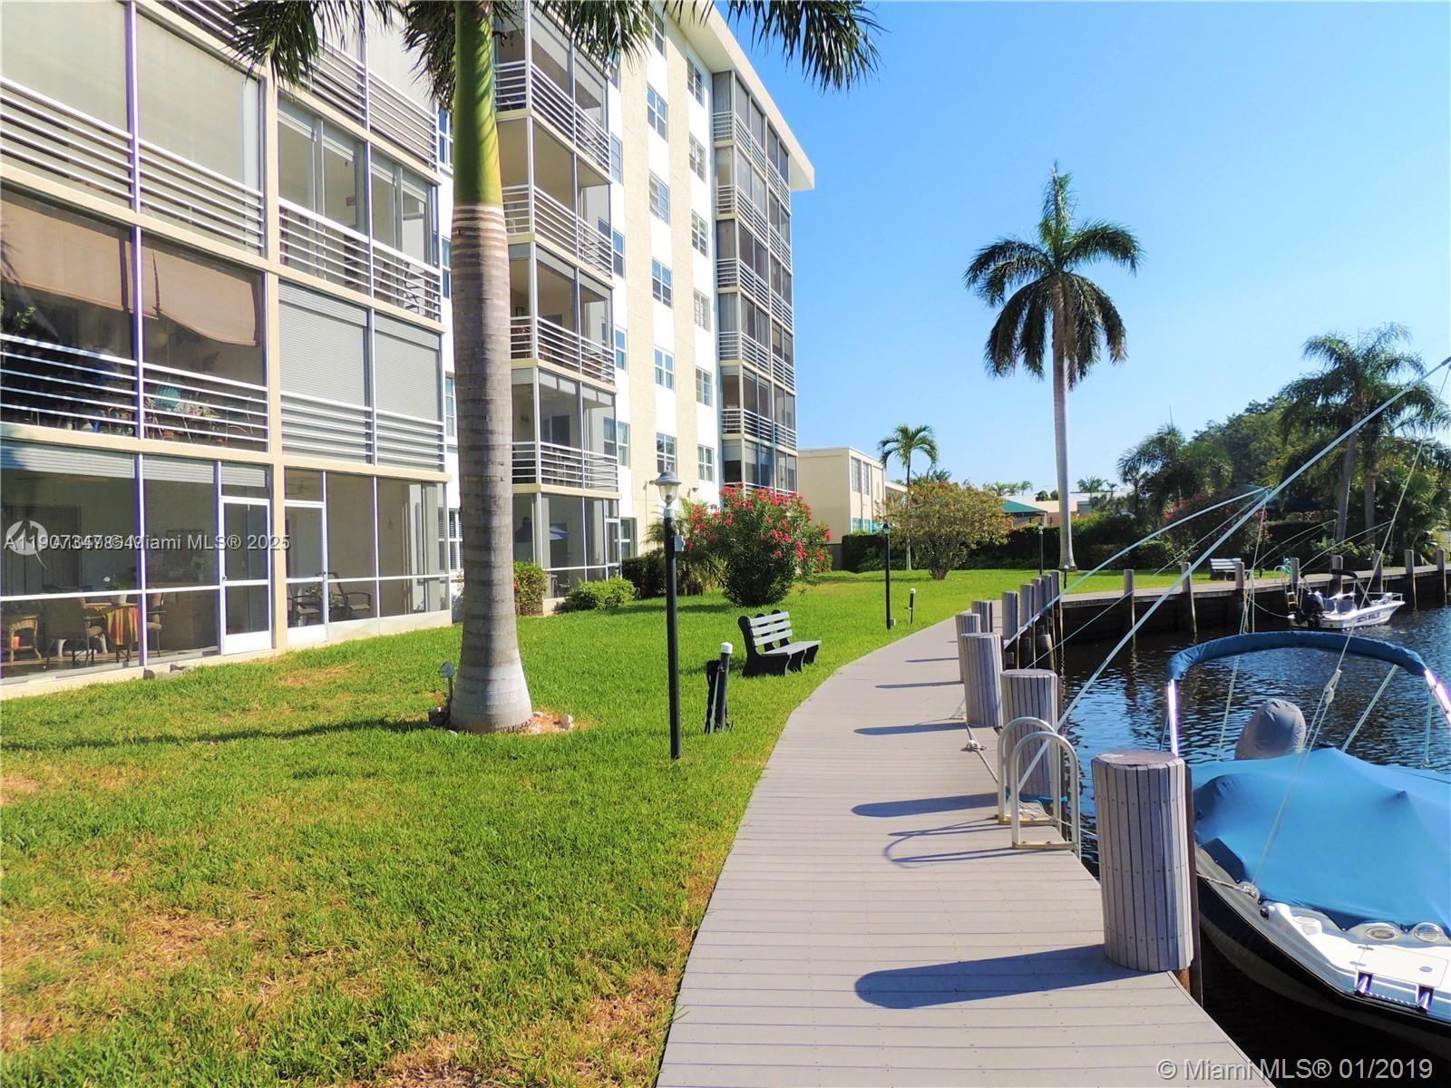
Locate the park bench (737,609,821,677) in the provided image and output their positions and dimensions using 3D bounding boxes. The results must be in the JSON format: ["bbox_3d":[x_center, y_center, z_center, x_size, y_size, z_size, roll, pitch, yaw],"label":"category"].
[{"bbox_3d":[0.809,1.372,14.208,0.700,0.830,1.720,-1,0,20],"label":"park bench"}]

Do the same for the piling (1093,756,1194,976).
[{"bbox_3d":[1.716,1.263,4.103,0.355,0.815,0.355,-2,0,23],"label":"piling"}]

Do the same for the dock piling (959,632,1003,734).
[{"bbox_3d":[2.427,1.281,9.454,0.365,0.815,0.365,-2,0,14],"label":"dock piling"}]

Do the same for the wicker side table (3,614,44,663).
[{"bbox_3d":[-9.000,1.213,12.720,0.430,0.610,0.430,-2,0,18],"label":"wicker side table"}]

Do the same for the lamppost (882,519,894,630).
[{"bbox_3d":[3.363,0.663,20.900,0.180,2.260,0.180,-1,0,0],"label":"lamppost"}]

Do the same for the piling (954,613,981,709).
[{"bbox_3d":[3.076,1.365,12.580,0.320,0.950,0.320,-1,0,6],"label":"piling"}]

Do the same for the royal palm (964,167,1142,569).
[{"bbox_3d":[15.305,-8.208,47.000,8.200,18.800,8.000,-1,0,0],"label":"royal palm"}]

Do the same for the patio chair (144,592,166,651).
[{"bbox_3d":[-7.875,1.053,13.538,0.580,0.930,0.620,-2,-1,37],"label":"patio chair"}]

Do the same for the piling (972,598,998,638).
[{"bbox_3d":[3.923,1.328,15.290,0.320,0.880,0.320,-1,0,6],"label":"piling"}]

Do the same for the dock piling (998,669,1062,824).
[{"bbox_3d":[2.071,1.272,6.824,0.360,0.815,0.360,-2,0,17],"label":"dock piling"}]

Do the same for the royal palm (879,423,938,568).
[{"bbox_3d":[9.051,-2.328,50.026,2.900,7.250,2.900,-2,0,10],"label":"royal palm"}]

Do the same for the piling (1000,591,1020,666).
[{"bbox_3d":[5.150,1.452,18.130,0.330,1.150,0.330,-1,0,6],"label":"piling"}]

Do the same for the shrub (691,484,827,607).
[{"bbox_3d":[0.894,0.015,25.611,3.400,3.000,3.200,-2,0,2],"label":"shrub"}]

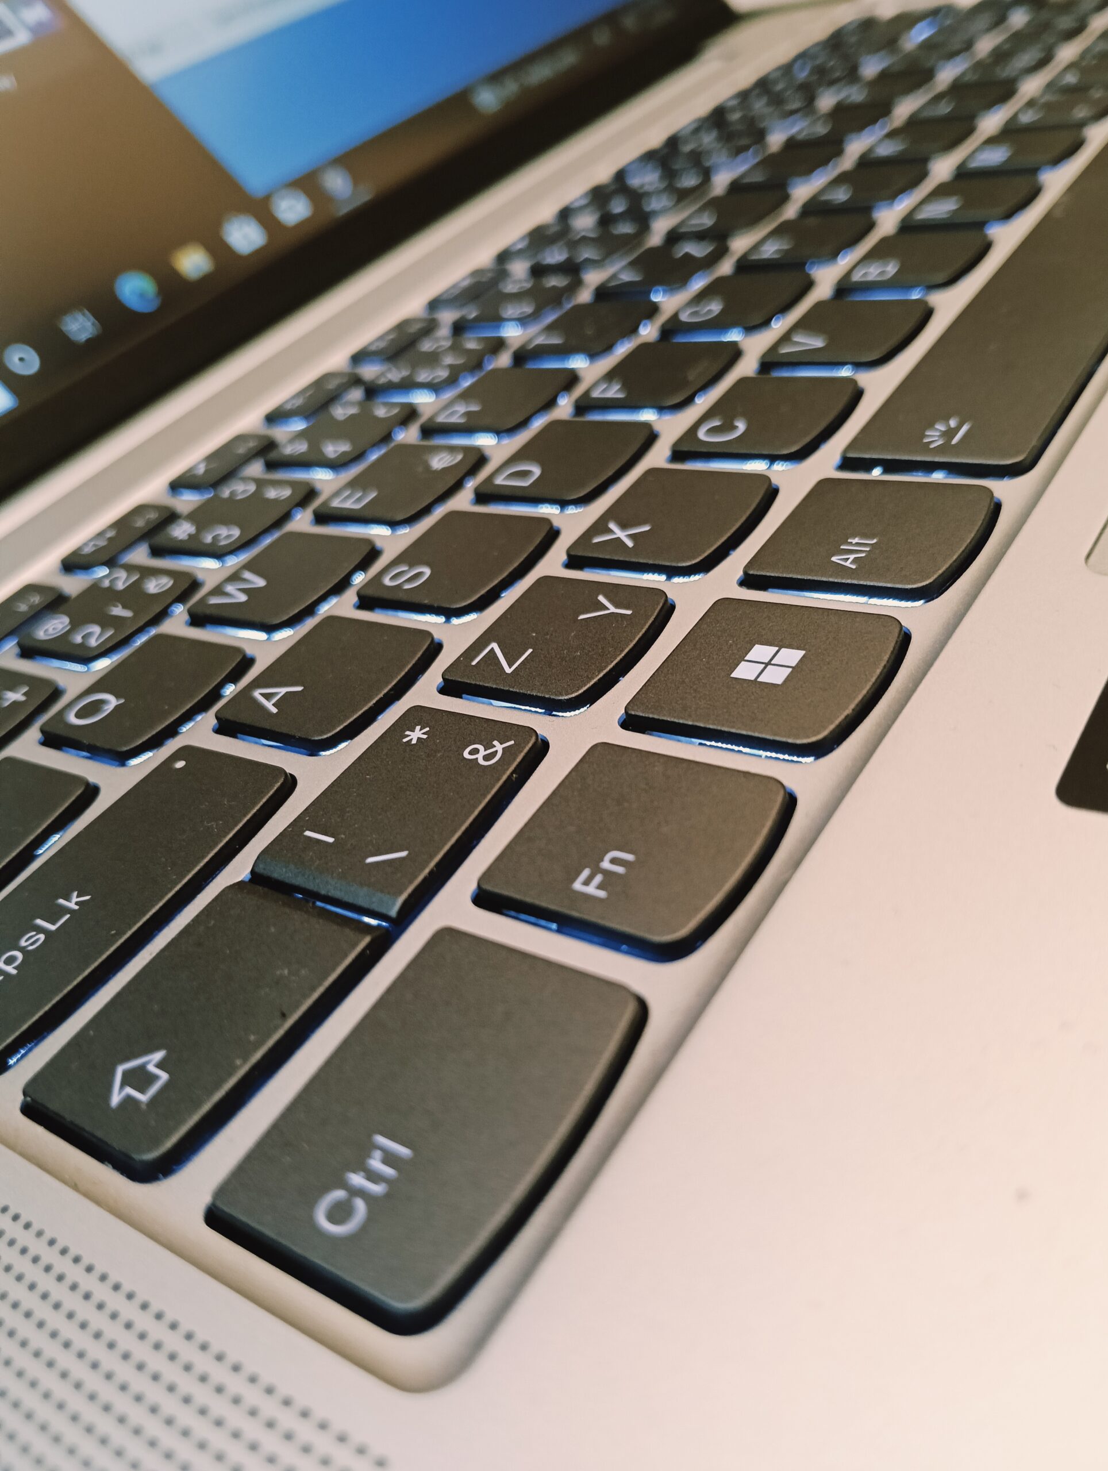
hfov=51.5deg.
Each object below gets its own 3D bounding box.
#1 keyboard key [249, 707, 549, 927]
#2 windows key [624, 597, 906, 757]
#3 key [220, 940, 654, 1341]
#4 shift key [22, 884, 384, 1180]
[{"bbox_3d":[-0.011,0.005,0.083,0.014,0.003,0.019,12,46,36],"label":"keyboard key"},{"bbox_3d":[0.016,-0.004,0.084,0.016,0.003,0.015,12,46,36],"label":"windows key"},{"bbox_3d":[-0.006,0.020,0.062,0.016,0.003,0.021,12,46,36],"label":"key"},{"bbox_3d":[-0.022,0.018,0.072,0.014,0.003,0.019,12,46,36],"label":"shift key"}]

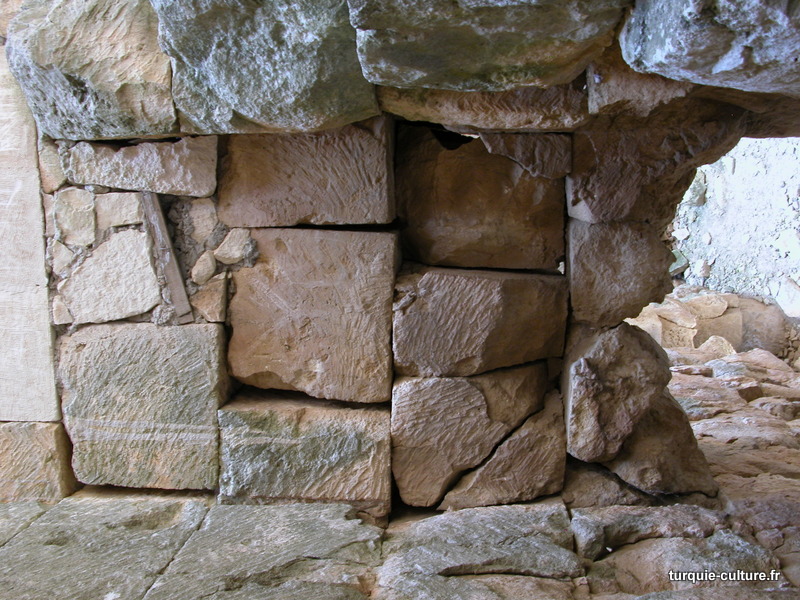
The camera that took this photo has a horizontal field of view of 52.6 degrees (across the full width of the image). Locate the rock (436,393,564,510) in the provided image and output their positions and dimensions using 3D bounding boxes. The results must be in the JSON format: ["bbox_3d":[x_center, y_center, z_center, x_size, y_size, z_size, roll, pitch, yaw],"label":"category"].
[{"bbox_3d":[0.305,0.438,2.505,0.250,0.371,0.353,-90,0,-88],"label":"rock"}]

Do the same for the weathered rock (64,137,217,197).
[{"bbox_3d":[-0.719,-0.374,2.350,0.220,0.421,0.166,-90,0,-88],"label":"weathered rock"}]

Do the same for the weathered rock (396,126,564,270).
[{"bbox_3d":[0.280,-0.347,2.910,0.380,0.584,0.491,-90,0,-90],"label":"weathered rock"}]

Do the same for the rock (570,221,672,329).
[{"bbox_3d":[0.732,-0.088,2.815,0.350,0.343,0.353,-90,0,-90],"label":"rock"}]

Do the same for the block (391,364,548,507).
[{"bbox_3d":[0.204,0.390,2.520,0.280,0.465,0.424,-90,0,-88],"label":"block"}]

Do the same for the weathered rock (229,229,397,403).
[{"bbox_3d":[-0.257,0.039,2.540,0.320,0.494,0.512,-90,0,-88],"label":"weathered rock"}]

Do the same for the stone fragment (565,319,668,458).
[{"bbox_3d":[0.711,0.305,2.765,0.330,0.350,0.455,-90,0,-90],"label":"stone fragment"}]

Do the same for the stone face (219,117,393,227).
[{"bbox_3d":[-0.278,-0.384,2.530,0.300,0.512,0.324,-90,0,-88],"label":"stone face"}]

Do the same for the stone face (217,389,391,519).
[{"bbox_3d":[-0.310,0.508,2.780,0.400,0.558,0.398,-90,0,-90],"label":"stone face"}]

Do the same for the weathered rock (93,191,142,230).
[{"bbox_3d":[-0.790,-0.250,2.320,0.100,0.135,0.107,-90,0,-88],"label":"weathered rock"}]

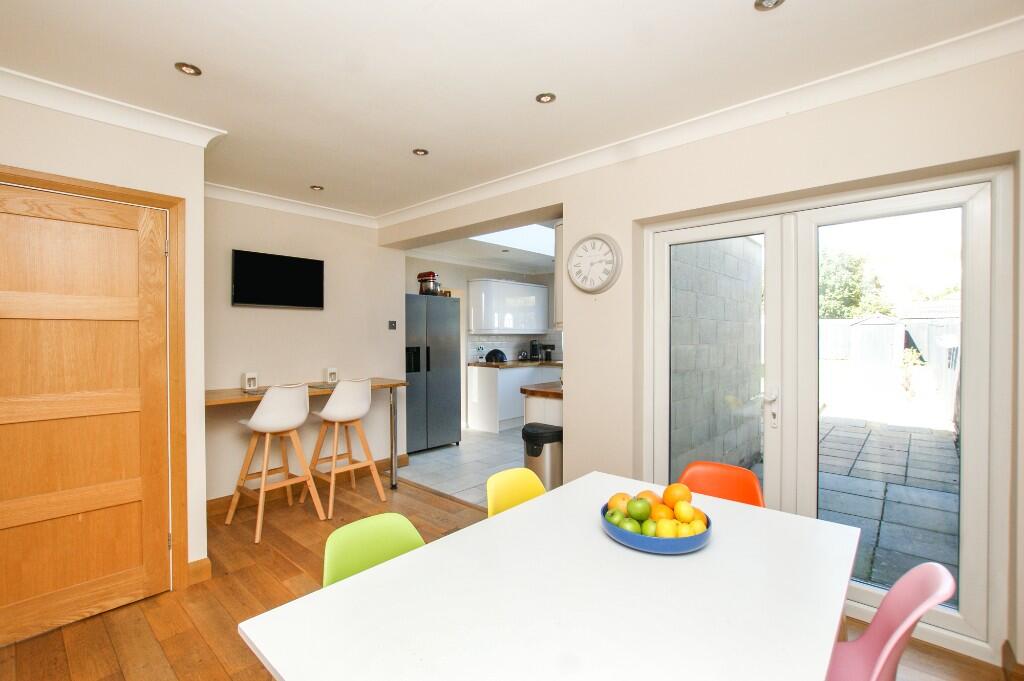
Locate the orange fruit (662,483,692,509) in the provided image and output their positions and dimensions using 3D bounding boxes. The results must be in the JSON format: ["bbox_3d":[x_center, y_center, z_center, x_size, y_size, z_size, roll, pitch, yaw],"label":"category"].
[{"bbox_3d":[0.463,0.436,1.192,0.081,0.081,0.081,-1,1,-44],"label":"orange fruit"}]

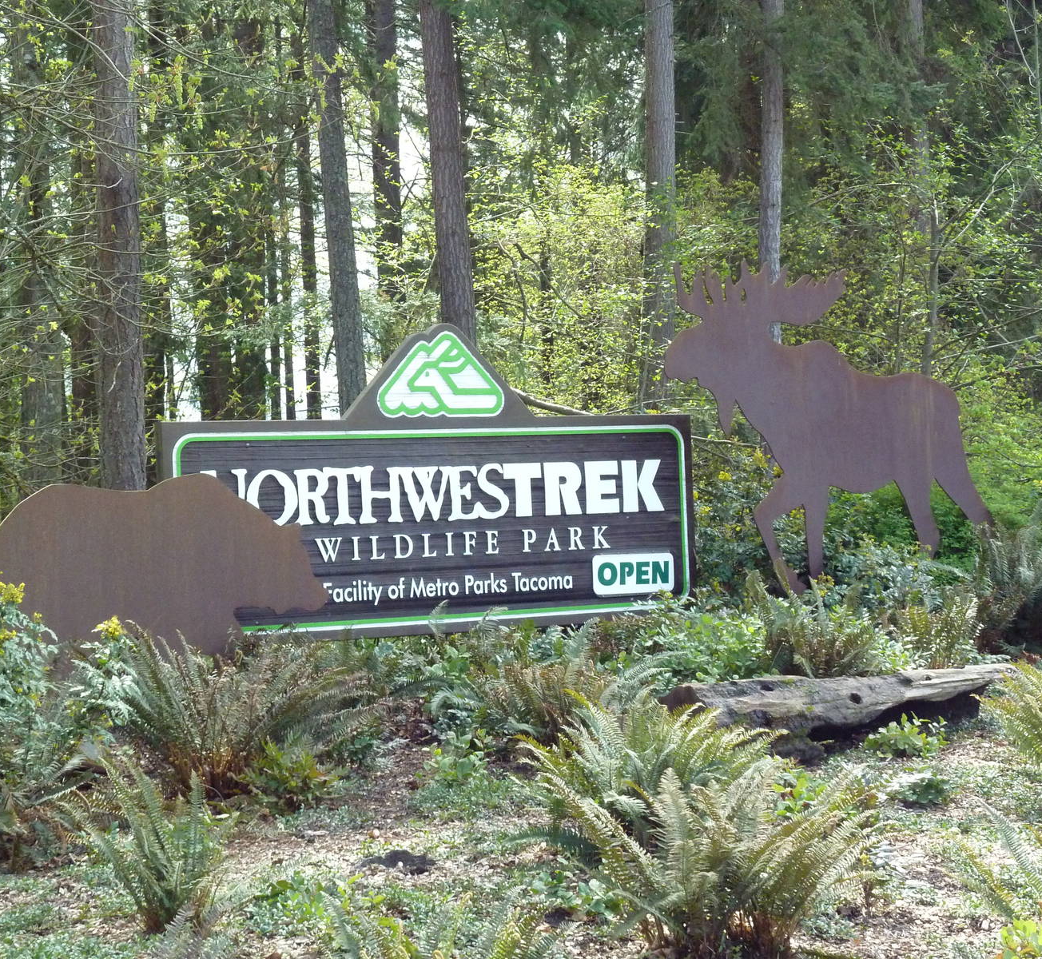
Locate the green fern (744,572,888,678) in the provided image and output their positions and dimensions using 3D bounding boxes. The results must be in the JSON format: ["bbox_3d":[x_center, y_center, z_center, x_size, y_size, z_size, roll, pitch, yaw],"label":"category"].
[{"bbox_3d":[1.968,0.948,18.800,1.003,0.670,0.900,-2,-1,0],"label":"green fern"}]

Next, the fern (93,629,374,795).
[{"bbox_3d":[-1.409,1.144,14.500,1.350,0.800,1.200,-2,0,0],"label":"fern"}]

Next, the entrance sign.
[{"bbox_3d":[-0.566,-0.004,19.677,4.200,2.130,0.140,-2,-1,-33],"label":"entrance sign"}]

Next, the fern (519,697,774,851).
[{"bbox_3d":[0.553,1.343,13.300,1.180,0.670,1.100,-2,0,0],"label":"fern"}]

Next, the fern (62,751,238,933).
[{"bbox_3d":[-1.559,1.524,12.200,0.750,0.720,0.700,-2,0,0],"label":"fern"}]

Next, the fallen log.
[{"bbox_3d":[1.695,1.222,15.300,2.000,0.420,0.420,-2,0,-24],"label":"fallen log"}]

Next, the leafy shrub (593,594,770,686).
[{"bbox_3d":[1.062,1.042,18.900,1.098,0.609,0.950,-2,-1,0],"label":"leafy shrub"}]

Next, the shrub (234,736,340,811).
[{"bbox_3d":[-1.130,1.434,14.050,0.510,0.340,0.460,-2,0,0],"label":"shrub"}]

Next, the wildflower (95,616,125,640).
[{"bbox_3d":[-2.080,0.751,14.600,0.150,0.120,0.140,-2,0,0],"label":"wildflower"}]

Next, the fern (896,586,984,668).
[{"bbox_3d":[2.471,0.866,17.000,0.520,0.480,0.480,-2,0,0],"label":"fern"}]

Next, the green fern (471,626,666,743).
[{"bbox_3d":[0.290,1.254,17.600,1.172,0.699,1.050,-2,-1,0],"label":"green fern"}]

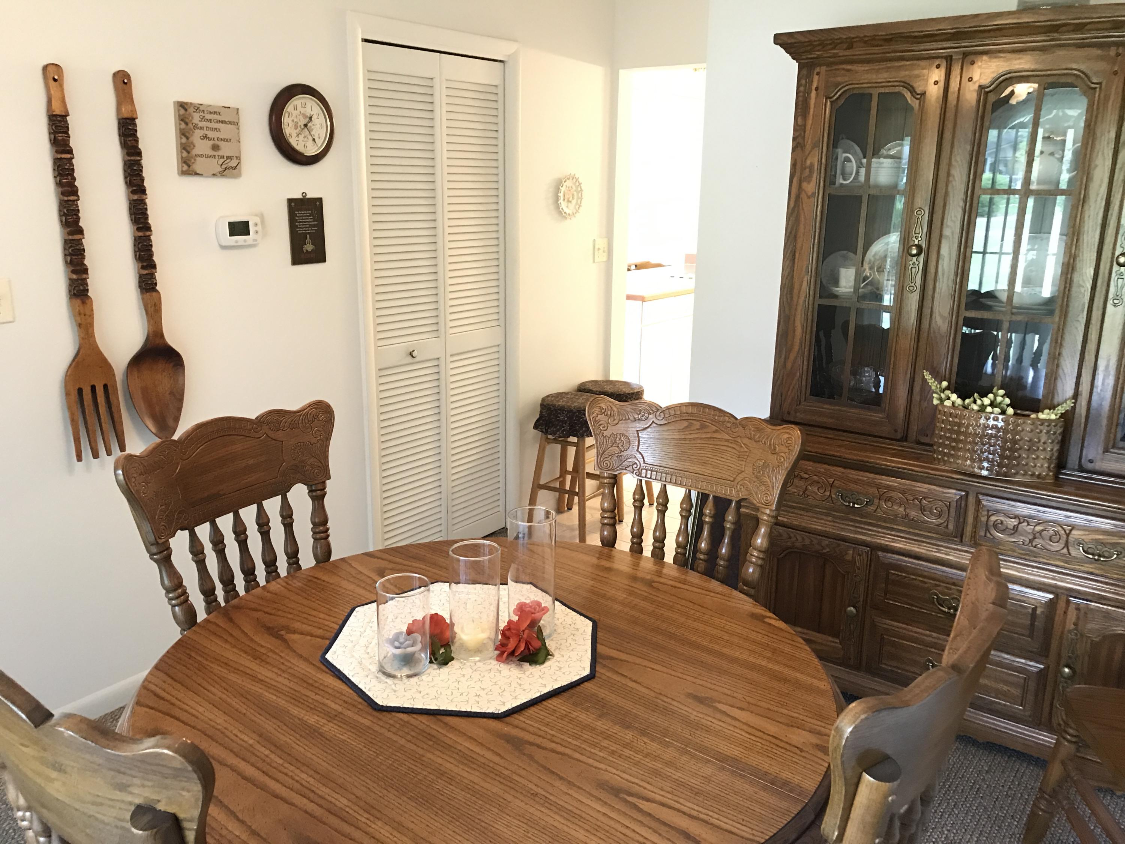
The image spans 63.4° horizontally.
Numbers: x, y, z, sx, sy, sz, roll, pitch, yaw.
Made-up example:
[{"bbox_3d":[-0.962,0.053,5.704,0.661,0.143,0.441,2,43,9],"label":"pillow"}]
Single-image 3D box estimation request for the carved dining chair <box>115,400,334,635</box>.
[{"bbox_3d":[-0.459,0.549,1.917,0.550,1.080,0.520,9,17,27],"label":"carved dining chair"}]

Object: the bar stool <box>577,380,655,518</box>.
[{"bbox_3d":[0.246,0.126,4.449,0.340,0.620,0.340,1,15,0],"label":"bar stool"}]

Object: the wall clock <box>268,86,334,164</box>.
[{"bbox_3d":[-0.847,-0.970,2.975,0.042,0.252,0.252,12,19,38],"label":"wall clock"}]

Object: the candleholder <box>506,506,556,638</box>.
[{"bbox_3d":[-0.059,0.291,1.749,0.092,0.238,0.092,1,15,0],"label":"candleholder"}]

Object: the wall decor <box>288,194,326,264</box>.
[{"bbox_3d":[-0.861,-0.652,3.070,0.014,0.236,0.137,12,19,38],"label":"wall decor"}]

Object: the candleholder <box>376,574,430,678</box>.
[{"bbox_3d":[-0.269,0.347,1.556,0.090,0.149,0.090,0,15,-3],"label":"candleholder"}]

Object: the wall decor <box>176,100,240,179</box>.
[{"bbox_3d":[-1.066,-0.847,2.747,0.025,0.206,0.196,12,19,38],"label":"wall decor"}]

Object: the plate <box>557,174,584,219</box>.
[{"bbox_3d":[0.035,-1.008,4.076,0.027,0.196,0.194,12,19,38],"label":"plate"}]

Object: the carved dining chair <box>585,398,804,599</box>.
[{"bbox_3d":[0.165,0.539,2.096,0.540,1.090,0.540,10,18,32],"label":"carved dining chair"}]

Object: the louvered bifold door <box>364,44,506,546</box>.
[{"bbox_3d":[-0.484,-0.413,3.656,0.040,1.997,0.725,12,19,38],"label":"louvered bifold door"}]

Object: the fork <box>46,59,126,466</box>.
[{"bbox_3d":[-1.292,-0.405,2.444,0.050,1.040,0.151,11,18,35],"label":"fork"}]

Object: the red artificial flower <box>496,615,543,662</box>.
[{"bbox_3d":[-0.076,0.376,1.597,0.078,0.070,0.060,9,17,27],"label":"red artificial flower"}]

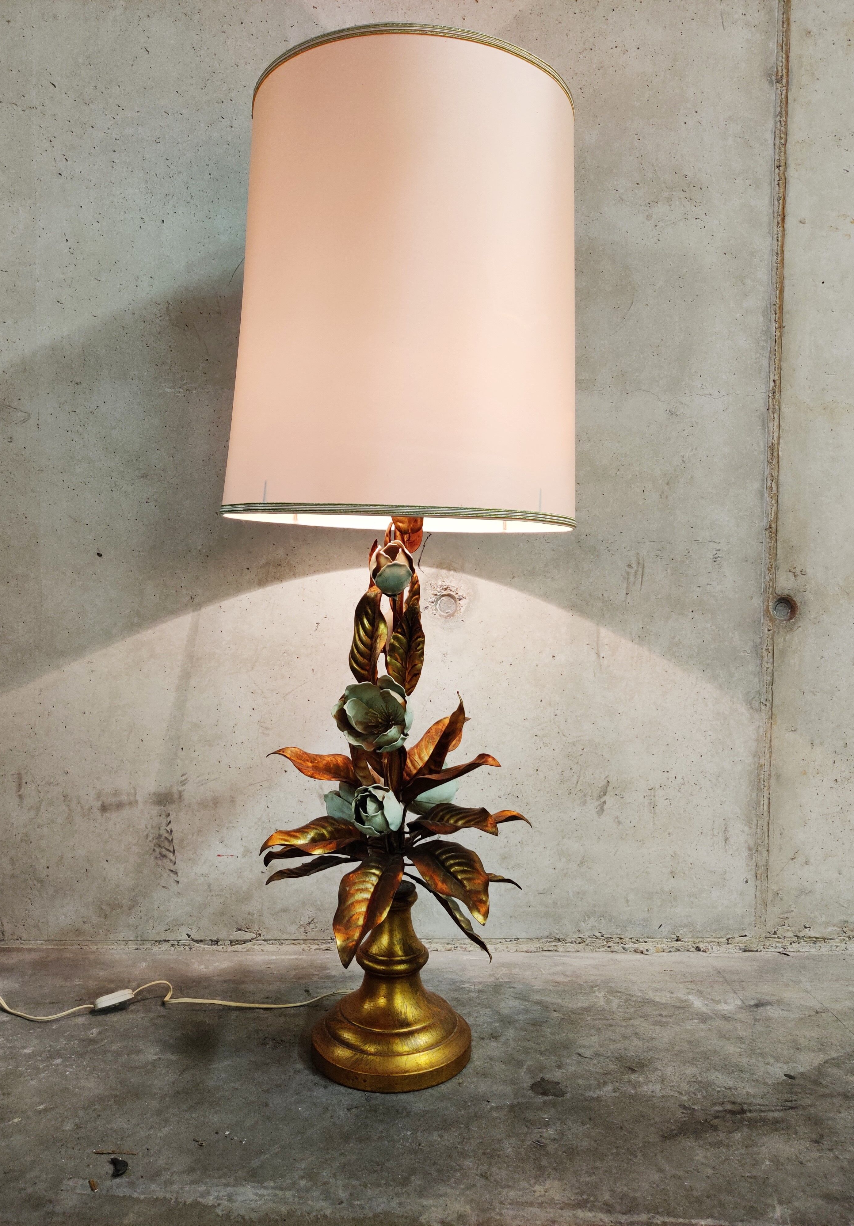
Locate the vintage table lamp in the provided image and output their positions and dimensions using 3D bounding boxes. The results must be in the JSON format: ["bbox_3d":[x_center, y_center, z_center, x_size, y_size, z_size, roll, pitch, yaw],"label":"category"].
[{"bbox_3d":[-0.031,-0.025,1.105,0.395,1.083,0.395,1,3,0],"label":"vintage table lamp"}]

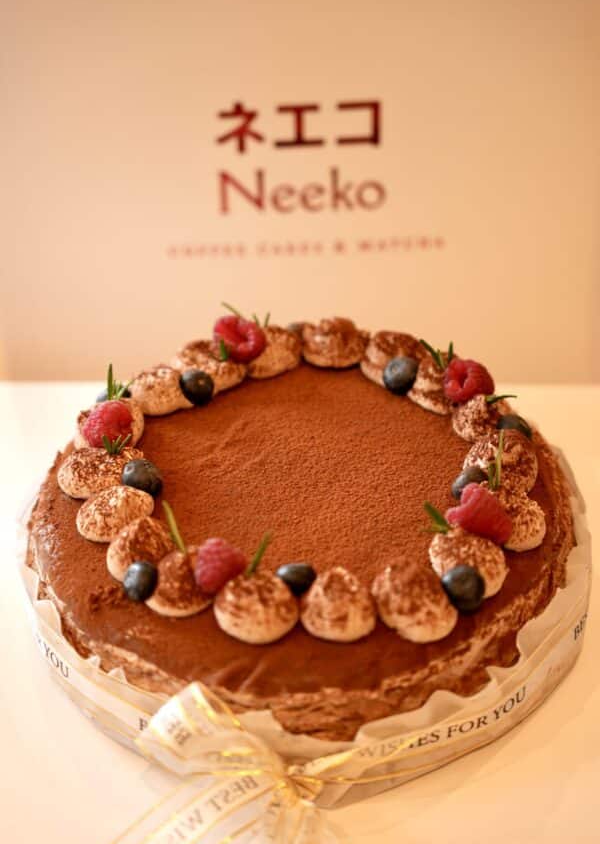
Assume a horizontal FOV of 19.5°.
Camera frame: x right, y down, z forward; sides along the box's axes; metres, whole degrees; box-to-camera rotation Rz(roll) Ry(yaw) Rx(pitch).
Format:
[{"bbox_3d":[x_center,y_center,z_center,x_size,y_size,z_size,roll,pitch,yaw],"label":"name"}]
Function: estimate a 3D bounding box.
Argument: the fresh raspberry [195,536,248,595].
[{"bbox_3d":[-0.029,0.053,0.640,0.021,0.021,0.021,-1,39,0],"label":"fresh raspberry"}]

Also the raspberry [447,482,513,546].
[{"bbox_3d":[0.068,0.034,0.658,0.024,0.021,0.021,42,35,15],"label":"raspberry"}]

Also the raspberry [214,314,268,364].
[{"bbox_3d":[-0.026,-0.035,0.741,0.023,0.021,0.023,-1,39,0],"label":"raspberry"}]

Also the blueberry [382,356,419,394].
[{"bbox_3d":[0.043,-0.020,0.744,0.016,0.015,0.016,-1,39,0],"label":"blueberry"}]

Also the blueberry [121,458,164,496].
[{"bbox_3d":[-0.063,0.022,0.696,0.017,0.015,0.017,-1,39,0],"label":"blueberry"}]

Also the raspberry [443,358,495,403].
[{"bbox_3d":[0.070,-0.017,0.721,0.021,0.020,0.021,-1,39,0],"label":"raspberry"}]

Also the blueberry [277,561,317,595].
[{"bbox_3d":[-0.001,0.058,0.645,0.016,0.014,0.016,-1,39,0],"label":"blueberry"}]

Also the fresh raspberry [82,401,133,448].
[{"bbox_3d":[-0.077,0.001,0.701,0.021,0.021,0.021,-1,39,0],"label":"fresh raspberry"}]

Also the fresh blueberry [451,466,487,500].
[{"bbox_3d":[0.067,0.024,0.689,0.016,0.015,0.016,-1,39,0],"label":"fresh blueberry"}]

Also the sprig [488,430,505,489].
[{"bbox_3d":[0.076,0.015,0.679,0.007,0.030,0.006,3,39,-3],"label":"sprig"}]

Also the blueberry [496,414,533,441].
[{"bbox_3d":[0.087,0.004,0.713,0.016,0.015,0.016,-1,39,0],"label":"blueberry"}]

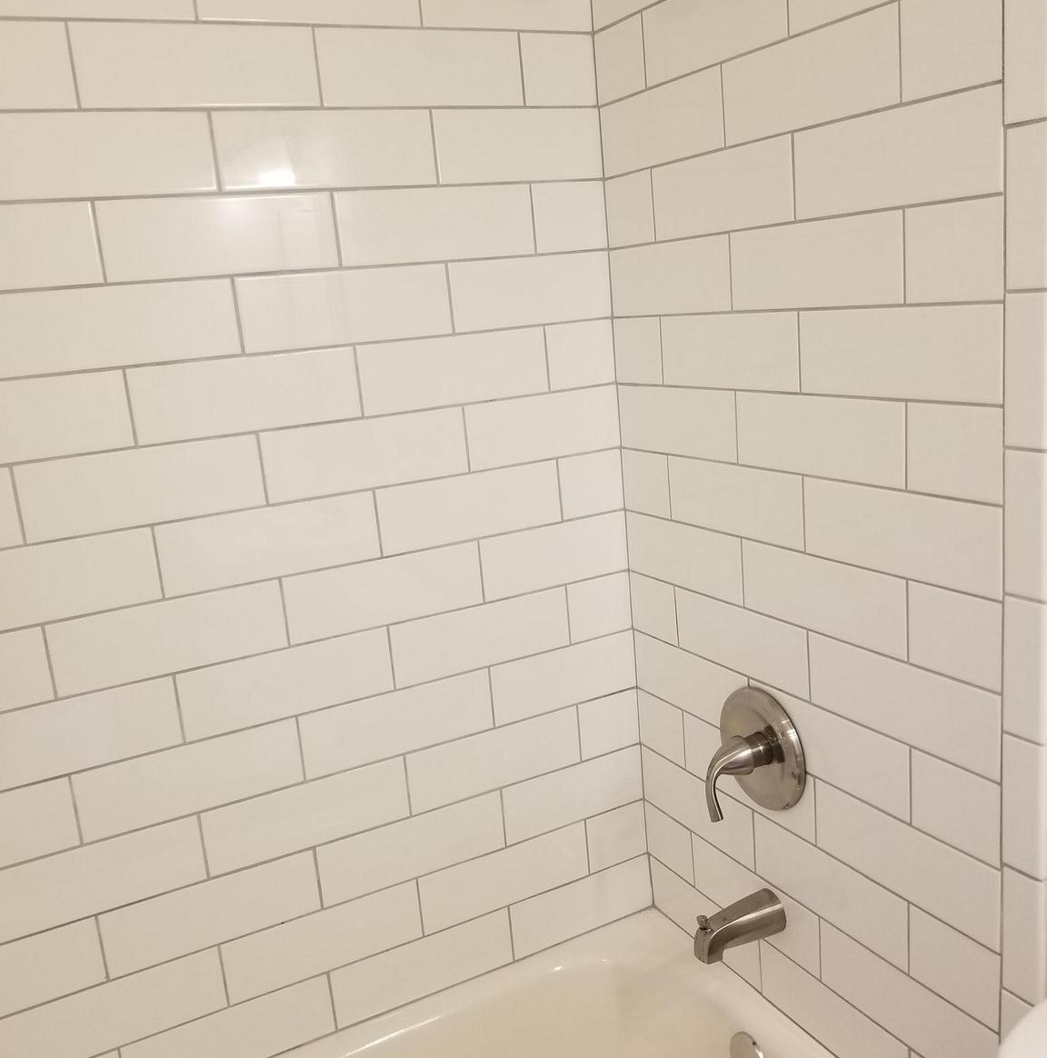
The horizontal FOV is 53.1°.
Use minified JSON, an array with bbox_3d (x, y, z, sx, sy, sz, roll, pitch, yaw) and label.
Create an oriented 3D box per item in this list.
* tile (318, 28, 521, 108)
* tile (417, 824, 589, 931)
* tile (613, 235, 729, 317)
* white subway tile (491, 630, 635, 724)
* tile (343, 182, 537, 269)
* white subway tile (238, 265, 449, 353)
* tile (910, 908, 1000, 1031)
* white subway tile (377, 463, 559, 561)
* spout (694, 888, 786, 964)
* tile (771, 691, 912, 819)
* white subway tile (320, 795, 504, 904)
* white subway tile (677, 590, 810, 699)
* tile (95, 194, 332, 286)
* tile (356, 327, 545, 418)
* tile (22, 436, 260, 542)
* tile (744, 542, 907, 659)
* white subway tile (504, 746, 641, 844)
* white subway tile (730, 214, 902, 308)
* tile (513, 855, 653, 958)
[{"bbox_3d":[-0.139,-0.640,1.462,0.303,0.101,0.009,-11,14,-26],"label":"tile"},{"bbox_3d":[-0.029,0.576,1.743,0.304,0.102,0.010,-11,14,-25],"label":"tile"},{"bbox_3d":[0.209,-0.365,1.531,0.009,0.101,0.284,-11,13,-26],"label":"tile"},{"bbox_3d":[0.070,0.244,1.729,0.275,0.101,0.009,-11,13,-25],"label":"white subway tile"},{"bbox_3d":[-0.121,-0.441,1.521,0.304,0.102,0.009,-11,13,-25],"label":"tile"},{"bbox_3d":[-0.244,-0.311,1.471,0.306,0.101,0.009,-11,14,-25],"label":"white subway tile"},{"bbox_3d":[0.519,0.523,1.260,0.010,0.101,0.125,-11,14,-26],"label":"tile"},{"bbox_3d":[-0.083,-0.034,1.603,0.307,0.101,0.009,-11,14,-25],"label":"white subway tile"},{"bbox_3d":[0.314,0.580,1.538,0.131,0.072,0.064,-11,14,-26],"label":"spout"},{"bbox_3d":[0.403,0.287,1.401,0.009,0.101,0.305,-11,13,-26],"label":"tile"},{"bbox_3d":[-0.171,0.501,1.653,0.304,0.102,0.009,-11,13,-25],"label":"white subway tile"},{"bbox_3d":[0.317,0.160,1.532,0.010,0.102,0.304,-12,14,-26],"label":"white subway tile"},{"bbox_3d":[-0.394,-0.387,1.383,0.305,0.102,0.009,-11,13,-25],"label":"tile"},{"bbox_3d":[-0.101,-0.238,1.565,0.304,0.102,0.010,-11,14,-25],"label":"tile"},{"bbox_3d":[-0.498,-0.057,1.385,0.305,0.101,0.010,-11,14,-26],"label":"tile"},{"bbox_3d":[0.381,0.084,1.346,0.009,0.101,0.299,-11,14,-26],"label":"tile"},{"bbox_3d":[0.086,0.447,1.775,0.271,0.101,0.009,-11,14,-25],"label":"white subway tile"},{"bbox_3d":[0.346,-0.316,1.257,0.009,0.101,0.298,-11,14,-26],"label":"white subway tile"},{"bbox_3d":[0.103,0.655,1.824,0.274,0.101,0.010,-11,14,-26],"label":"tile"}]

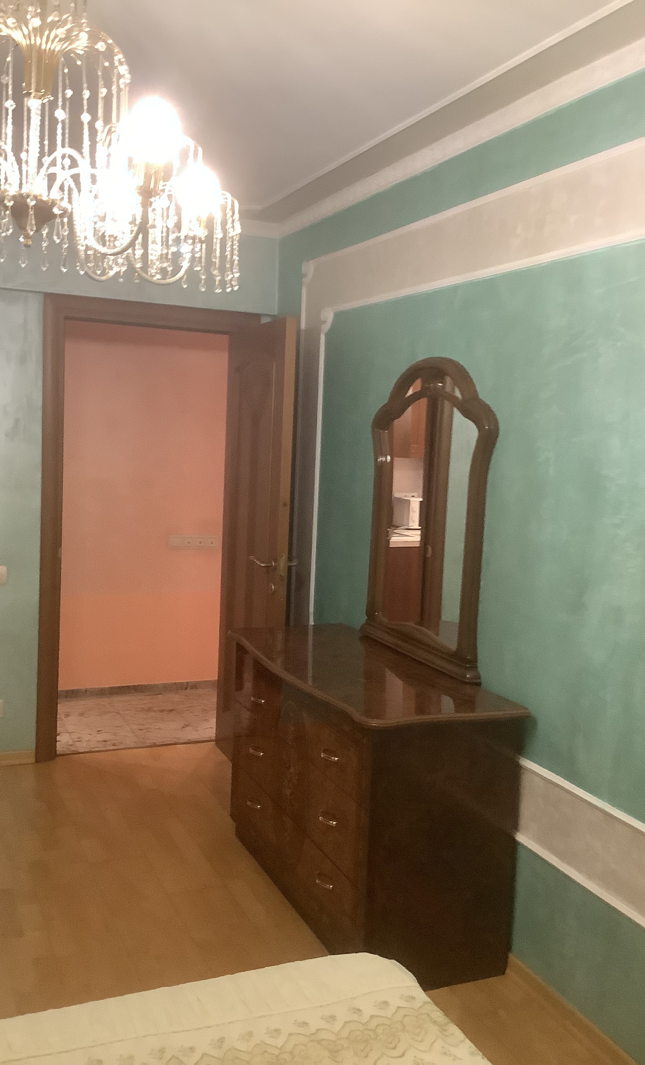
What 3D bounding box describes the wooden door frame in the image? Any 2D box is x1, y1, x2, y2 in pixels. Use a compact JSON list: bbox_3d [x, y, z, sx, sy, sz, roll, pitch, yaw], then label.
[{"bbox_3d":[-0.826,-0.002,4.516,1.012,2.103,0.160,0,6,-24],"label":"wooden door frame"}]

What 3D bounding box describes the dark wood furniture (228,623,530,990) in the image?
[{"bbox_3d":[0.087,0.834,3.262,0.522,0.778,1.305,0,6,-24],"label":"dark wood furniture"}]

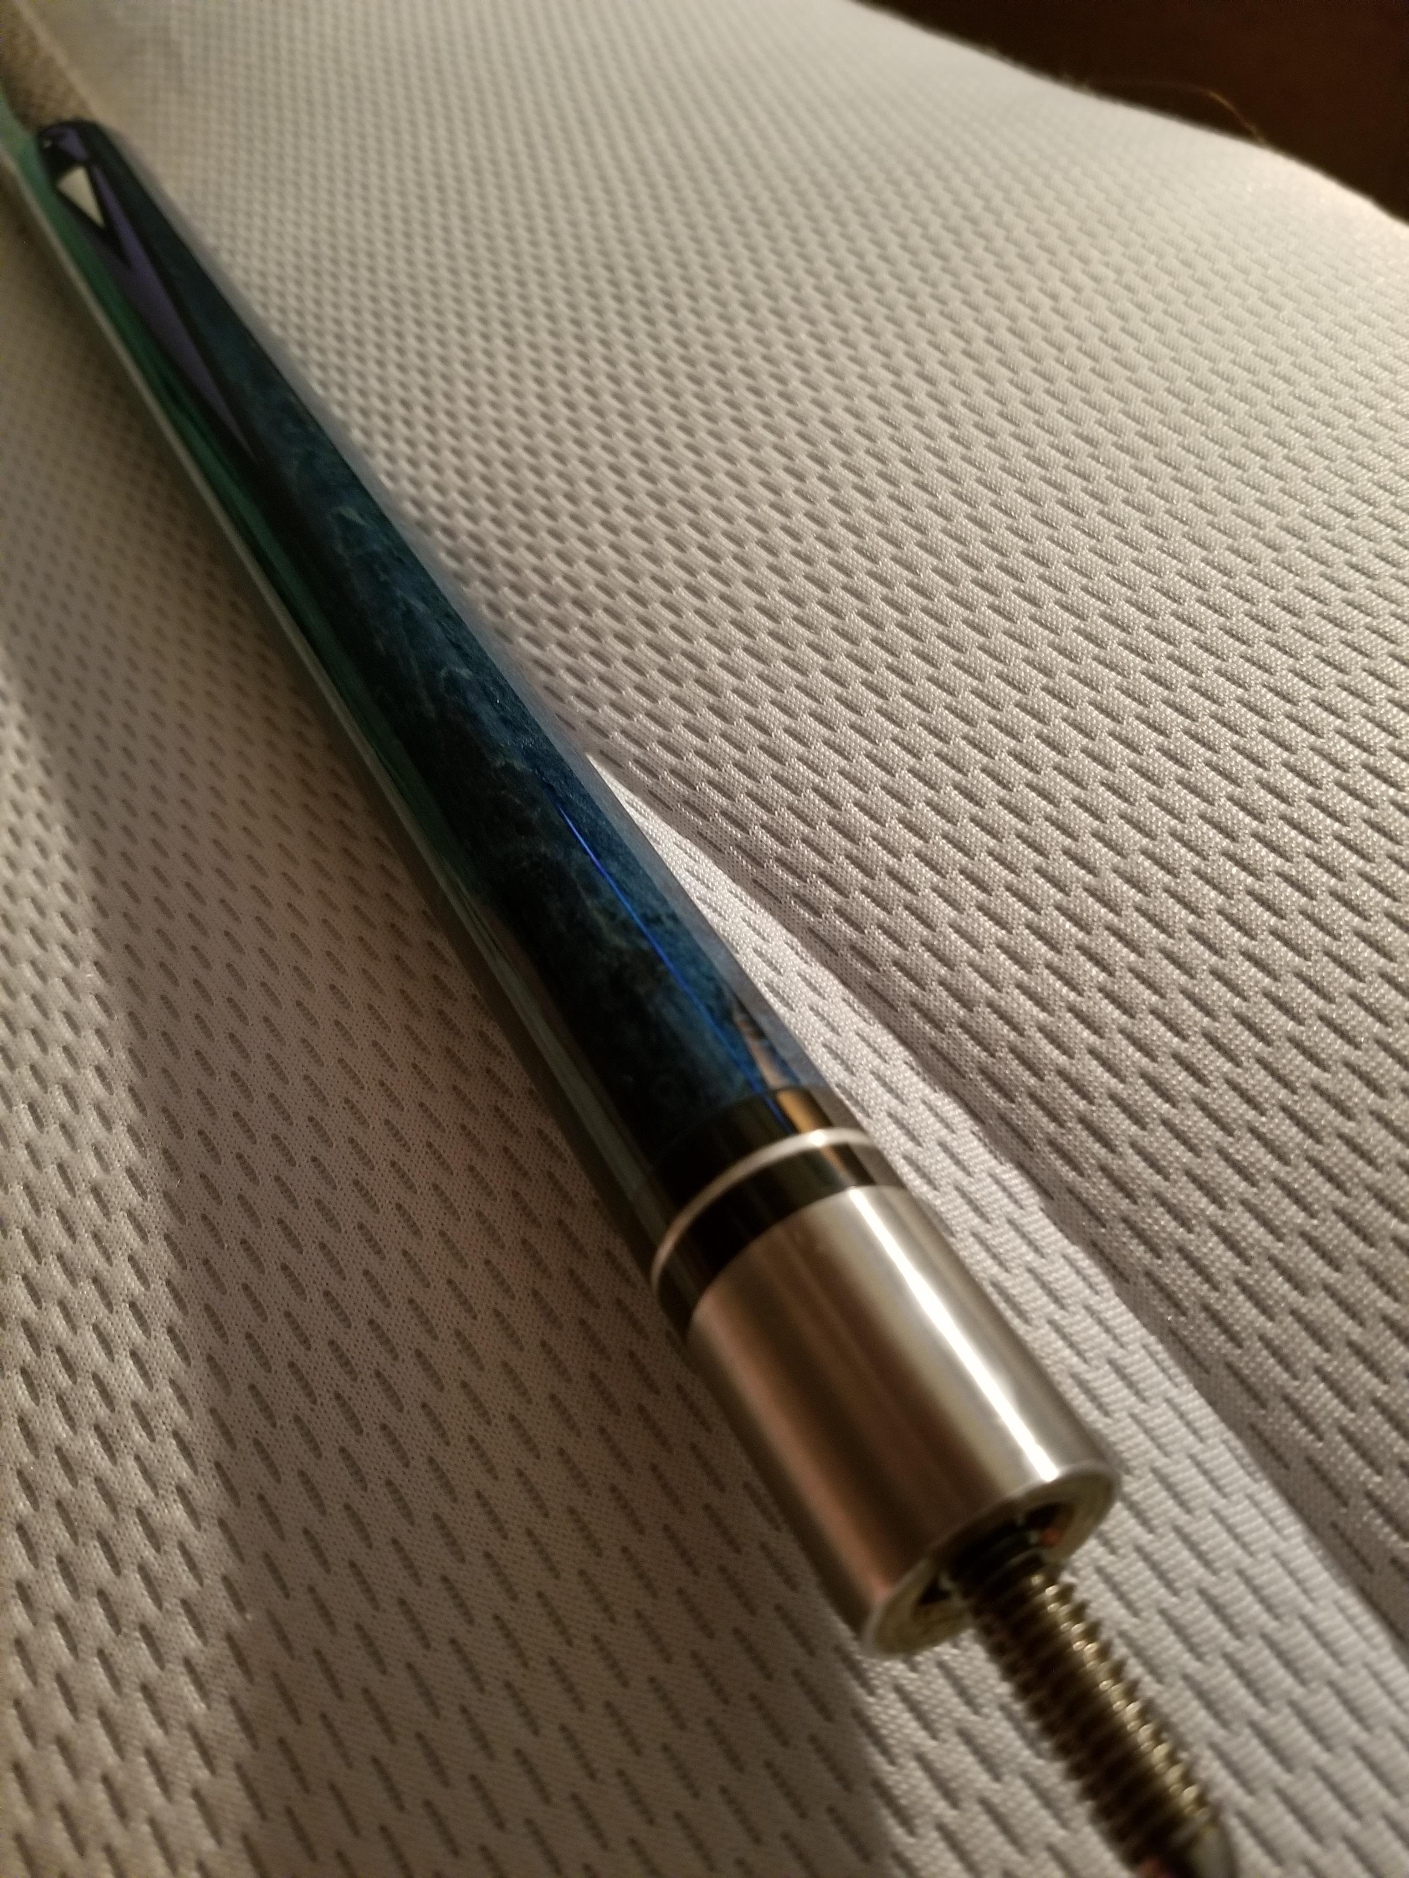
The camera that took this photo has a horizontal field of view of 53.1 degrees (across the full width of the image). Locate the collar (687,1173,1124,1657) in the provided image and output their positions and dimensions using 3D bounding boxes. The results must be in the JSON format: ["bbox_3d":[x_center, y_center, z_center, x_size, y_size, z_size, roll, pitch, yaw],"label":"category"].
[{"bbox_3d":[0.015,0.036,0.108,0.021,0.021,0.026,-28,48,-9],"label":"collar"}]

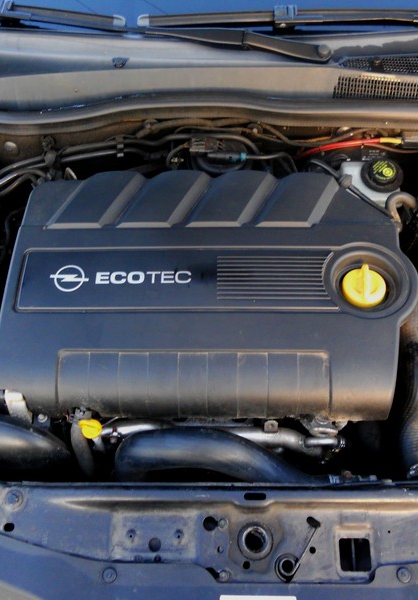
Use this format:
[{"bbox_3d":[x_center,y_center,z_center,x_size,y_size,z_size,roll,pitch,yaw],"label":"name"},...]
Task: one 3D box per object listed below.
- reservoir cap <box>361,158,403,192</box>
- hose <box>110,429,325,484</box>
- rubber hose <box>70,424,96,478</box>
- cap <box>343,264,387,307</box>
[{"bbox_3d":[0.289,-0.206,1.040,0.069,0.032,0.069,0,52,0],"label":"reservoir cap"},{"bbox_3d":[0.020,0.228,0.913,0.315,0.100,0.100,0,52,0],"label":"hose"},{"bbox_3d":[-0.187,0.229,0.951,0.030,0.140,0.034,0,38,0],"label":"rubber hose"},{"bbox_3d":[0.224,-0.017,0.900,0.064,0.036,0.064,0,59,0],"label":"cap"}]

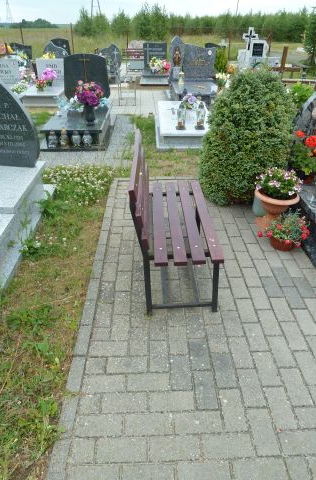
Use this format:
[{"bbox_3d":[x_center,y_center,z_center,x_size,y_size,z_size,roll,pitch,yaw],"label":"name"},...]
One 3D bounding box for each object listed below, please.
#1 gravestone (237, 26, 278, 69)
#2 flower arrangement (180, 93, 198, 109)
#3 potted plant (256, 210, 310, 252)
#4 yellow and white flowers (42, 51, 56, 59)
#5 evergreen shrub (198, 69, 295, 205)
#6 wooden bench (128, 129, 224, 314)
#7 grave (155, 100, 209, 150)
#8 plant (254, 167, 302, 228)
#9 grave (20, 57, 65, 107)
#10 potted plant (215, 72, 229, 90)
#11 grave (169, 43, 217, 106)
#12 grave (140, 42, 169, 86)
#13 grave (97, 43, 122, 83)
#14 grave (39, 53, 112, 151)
[{"bbox_3d":[3.020,-5.661,10.377,1.200,1.250,0.380,-1,32,-1],"label":"gravestone"},{"bbox_3d":[0.512,-2.284,5.661,0.290,0.270,0.250,-1,32,-1],"label":"flower arrangement"},{"bbox_3d":[0.939,-0.088,2.569,0.390,0.275,0.340,-1,32,-1],"label":"potted plant"},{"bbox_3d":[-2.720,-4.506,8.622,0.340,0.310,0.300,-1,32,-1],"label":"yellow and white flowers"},{"bbox_3d":[0.830,-0.990,3.237,0.870,1.090,0.860,-1,32,-1],"label":"evergreen shrub"},{"bbox_3d":[0.088,-0.124,2.122,0.450,0.835,0.985,-1,32,-1],"label":"wooden bench"},{"bbox_3d":[0.417,-1.858,5.421,0.930,0.220,2.050,-1,32,-1],"label":"grave"},{"bbox_3d":[0.940,-0.342,2.781,0.370,0.475,0.370,-1,32,-1],"label":"plant"},{"bbox_3d":[-2.363,-3.438,7.452,0.700,0.770,1.700,-1,32,-1],"label":"grave"},{"bbox_3d":[1.456,-3.596,7.915,0.310,0.420,0.300,-1,32,-1],"label":"potted plant"},{"bbox_3d":[0.765,-3.427,7.056,0.930,1.180,1.400,-1,32,-1],"label":"grave"},{"bbox_3d":[-0.090,-4.843,9.480,0.750,0.920,1.300,-1,32,-1],"label":"grave"},{"bbox_3d":[-1.310,-4.998,9.788,0.700,0.950,0.800,-1,32,-1],"label":"grave"},{"bbox_3d":[-1.157,-2.152,5.187,0.890,1.000,2.120,-1,32,-1],"label":"grave"}]

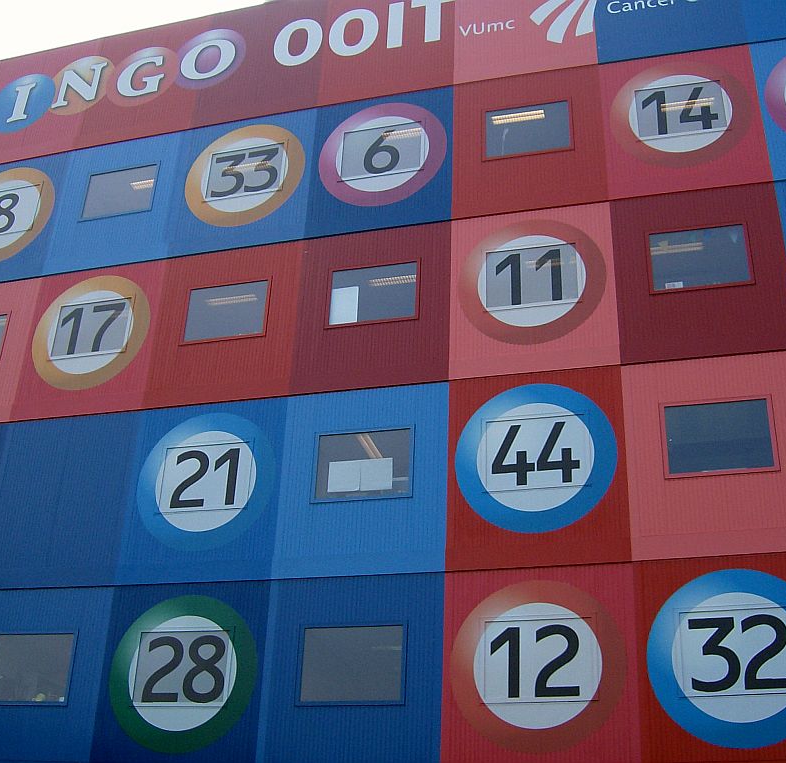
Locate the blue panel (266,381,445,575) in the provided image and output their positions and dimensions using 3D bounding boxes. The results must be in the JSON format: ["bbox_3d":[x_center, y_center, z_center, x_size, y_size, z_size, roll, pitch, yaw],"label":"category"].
[{"bbox_3d":[-0.430,1.403,15.120,2.476,2.870,0.100,-5,-28,15],"label":"blue panel"}]

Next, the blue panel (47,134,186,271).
[{"bbox_3d":[-6.016,-3.910,23.285,3.000,3.500,0.100,-5,-29,15],"label":"blue panel"}]

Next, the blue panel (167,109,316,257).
[{"bbox_3d":[-2.579,-3.438,18.372,2.476,2.870,0.100,-5,-28,15],"label":"blue panel"}]

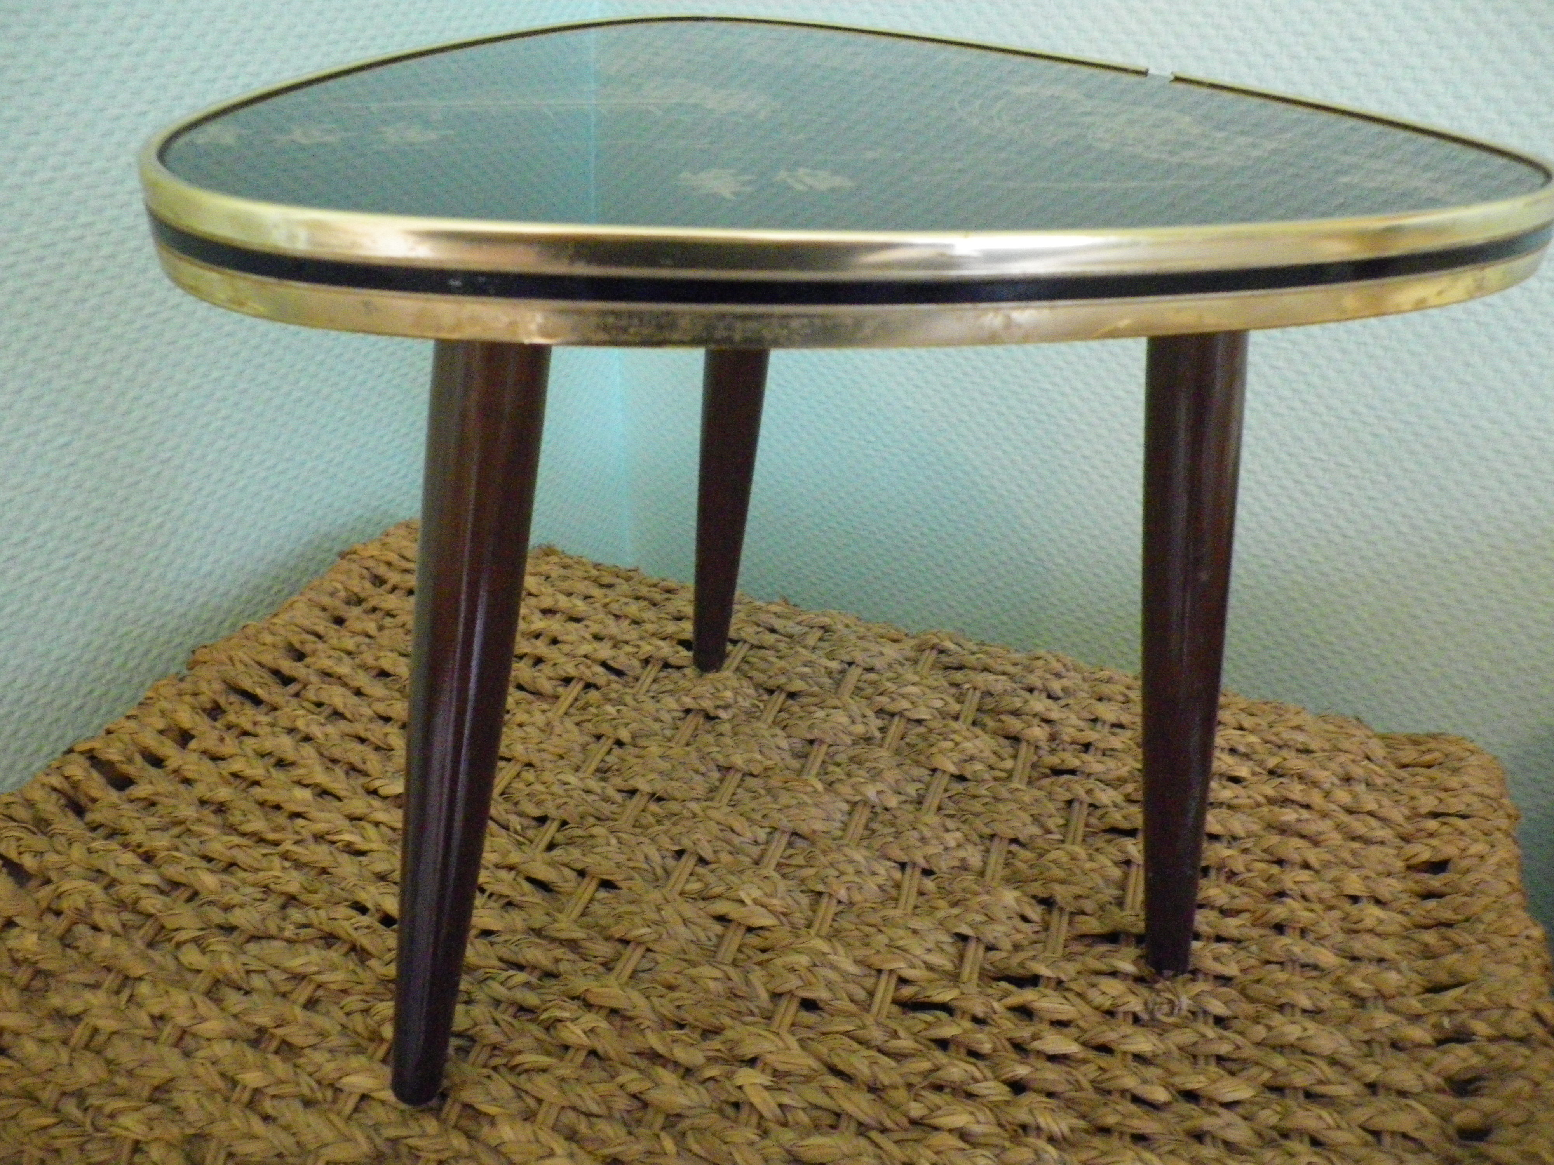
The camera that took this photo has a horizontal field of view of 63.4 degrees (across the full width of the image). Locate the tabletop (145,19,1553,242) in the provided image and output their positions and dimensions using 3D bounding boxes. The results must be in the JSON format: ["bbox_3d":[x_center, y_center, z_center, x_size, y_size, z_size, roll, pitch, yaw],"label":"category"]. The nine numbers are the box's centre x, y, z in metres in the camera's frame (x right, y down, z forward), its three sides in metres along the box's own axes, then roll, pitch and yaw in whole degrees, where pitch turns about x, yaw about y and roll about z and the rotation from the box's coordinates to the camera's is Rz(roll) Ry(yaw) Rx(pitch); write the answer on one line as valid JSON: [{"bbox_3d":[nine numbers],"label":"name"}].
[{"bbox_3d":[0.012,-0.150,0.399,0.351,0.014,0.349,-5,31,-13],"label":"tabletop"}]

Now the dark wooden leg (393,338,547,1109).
[{"bbox_3d":[-0.095,0.043,0.370,0.029,0.291,0.029,10,25,-4],"label":"dark wooden leg"}]

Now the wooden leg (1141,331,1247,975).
[{"bbox_3d":[0.139,0.020,0.431,0.029,0.290,0.029,-5,27,4],"label":"wooden leg"}]

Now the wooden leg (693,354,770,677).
[{"bbox_3d":[-0.021,-0.070,0.574,0.029,0.290,0.029,6,38,-2],"label":"wooden leg"}]

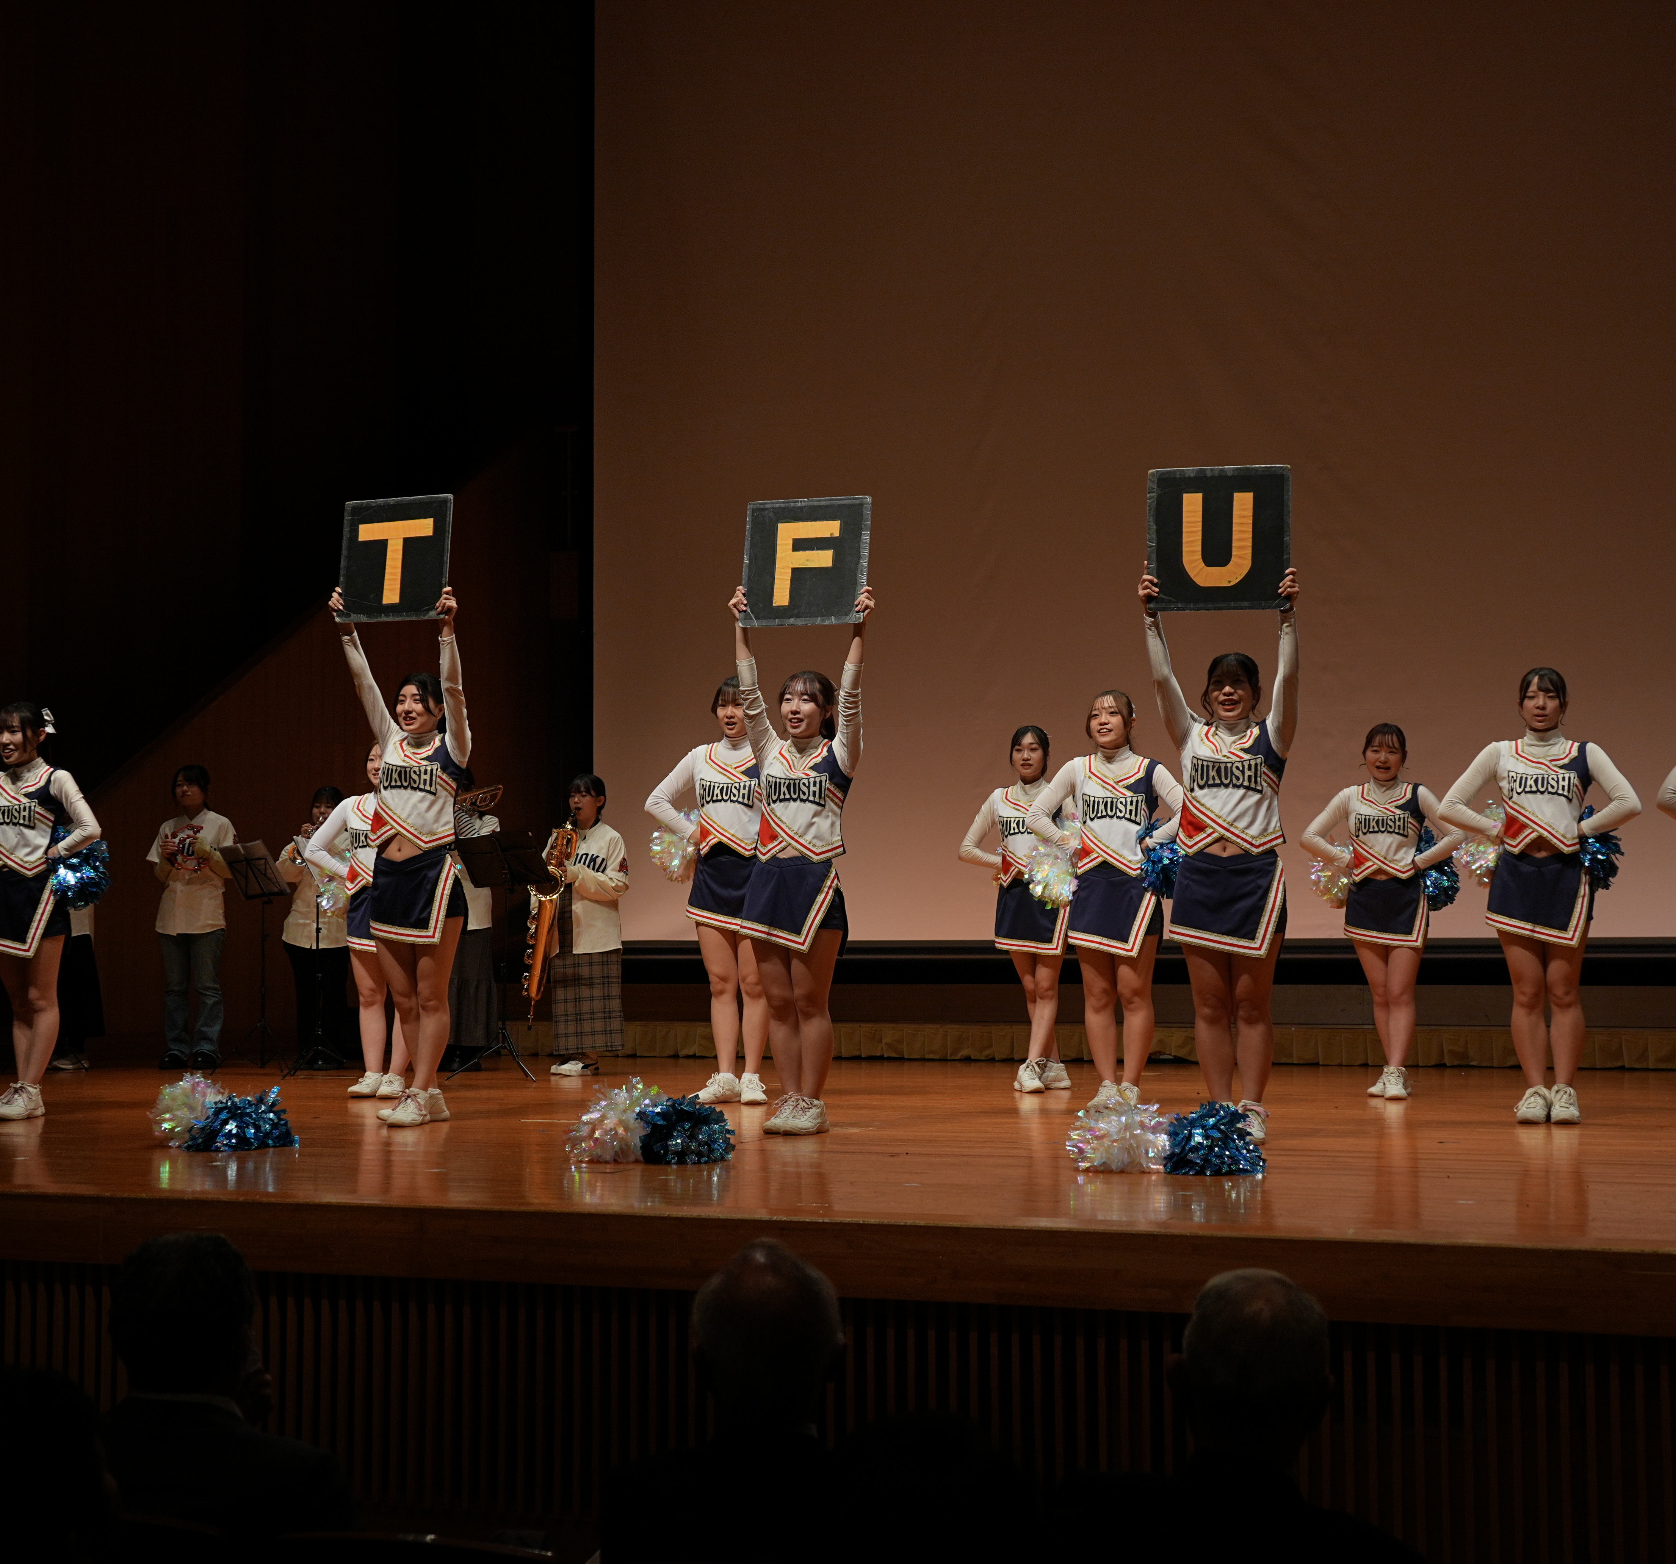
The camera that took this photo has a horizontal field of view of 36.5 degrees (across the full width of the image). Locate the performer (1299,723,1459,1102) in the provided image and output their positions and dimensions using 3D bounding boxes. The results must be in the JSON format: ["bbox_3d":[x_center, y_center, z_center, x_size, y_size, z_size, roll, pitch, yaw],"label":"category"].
[{"bbox_3d":[2.299,0.542,10.854,0.670,1.600,0.360,-1,-4,17],"label":"performer"}]

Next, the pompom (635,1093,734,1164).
[{"bbox_3d":[-0.452,1.025,7.500,0.290,0.200,0.280,0,-4,0],"label":"pompom"}]

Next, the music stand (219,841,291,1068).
[{"bbox_3d":[-3.129,0.932,13.597,0.450,1.214,0.460,4,-6,-45],"label":"music stand"}]

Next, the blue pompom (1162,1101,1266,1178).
[{"bbox_3d":[1.039,0.963,7.036,0.290,0.210,0.280,-1,-4,8],"label":"blue pompom"}]

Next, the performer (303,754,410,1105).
[{"bbox_3d":[-2.024,0.590,11.153,0.640,1.563,0.360,-2,-4,20],"label":"performer"}]

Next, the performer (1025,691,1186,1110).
[{"bbox_3d":[1.059,0.462,10.106,0.650,1.647,0.380,-1,-4,18],"label":"performer"}]

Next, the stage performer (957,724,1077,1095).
[{"bbox_3d":[0.821,0.557,11.305,0.620,1.617,0.350,-2,-4,20],"label":"stage performer"}]

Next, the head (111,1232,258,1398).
[{"bbox_3d":[-0.815,0.682,3.162,0.165,0.235,0.200,-2,-4,24],"label":"head"}]

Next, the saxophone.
[{"bbox_3d":[-1.467,0.684,12.996,0.270,1.030,0.380,9,-4,18],"label":"saxophone"}]

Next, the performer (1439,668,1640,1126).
[{"bbox_3d":[2.561,0.399,9.303,0.740,1.640,0.380,-1,-4,17],"label":"performer"}]

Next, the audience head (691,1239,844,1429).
[{"bbox_3d":[-0.081,0.648,2.922,0.175,0.235,0.205,-1,-4,8],"label":"audience head"}]

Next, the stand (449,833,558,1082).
[{"bbox_3d":[-1.690,0.875,12.795,0.480,1.206,0.450,-3,-5,31],"label":"stand"}]

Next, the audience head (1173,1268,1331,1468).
[{"bbox_3d":[0.498,0.703,3.050,0.185,0.235,0.215,-1,-4,16],"label":"audience head"}]

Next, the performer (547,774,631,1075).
[{"bbox_3d":[-1.297,0.743,13.303,0.470,1.557,0.360,-3,-5,40],"label":"performer"}]

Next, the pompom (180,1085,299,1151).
[{"bbox_3d":[-1.907,1.053,8.119,0.360,0.200,0.300,1,-4,-13],"label":"pompom"}]

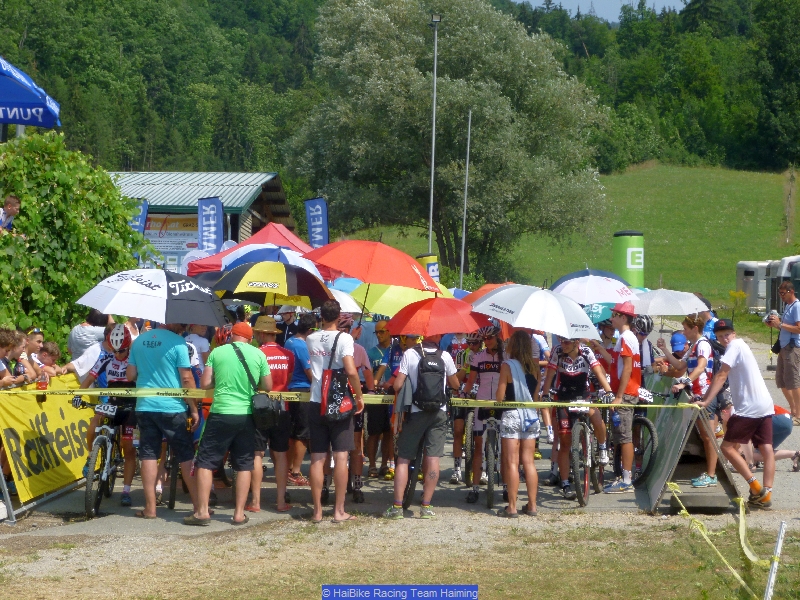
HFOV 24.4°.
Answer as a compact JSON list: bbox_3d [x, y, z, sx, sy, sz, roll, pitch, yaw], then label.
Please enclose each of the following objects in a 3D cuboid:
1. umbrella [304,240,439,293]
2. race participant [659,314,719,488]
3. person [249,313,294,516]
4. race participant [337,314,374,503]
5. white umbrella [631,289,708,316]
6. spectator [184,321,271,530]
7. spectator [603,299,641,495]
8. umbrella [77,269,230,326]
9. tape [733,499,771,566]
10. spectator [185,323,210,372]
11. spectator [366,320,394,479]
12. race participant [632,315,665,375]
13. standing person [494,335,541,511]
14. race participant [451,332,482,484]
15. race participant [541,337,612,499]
[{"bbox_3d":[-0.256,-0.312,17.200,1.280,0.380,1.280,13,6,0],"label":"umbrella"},{"bbox_3d":[2.840,0.999,18.200,0.650,1.700,0.500,1,-1,-17],"label":"race participant"},{"bbox_3d":[-1.114,0.985,15.900,0.520,1.700,0.420,0,-1,-6],"label":"person"},{"bbox_3d":[-0.447,1.040,17.215,0.550,1.740,0.500,0,2,-3],"label":"race participant"},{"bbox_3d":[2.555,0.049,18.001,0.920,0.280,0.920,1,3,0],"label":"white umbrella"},{"bbox_3d":[-1.388,1.005,15.050,0.650,1.660,0.500,0,-1,-6],"label":"spectator"},{"bbox_3d":[2.113,0.934,17.263,0.400,1.780,0.480,1,2,-3],"label":"spectator"},{"bbox_3d":[-2.072,-0.030,15.800,1.330,0.520,1.330,8,9,0],"label":"umbrella"},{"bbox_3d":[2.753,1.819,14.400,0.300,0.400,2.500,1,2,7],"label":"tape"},{"bbox_3d":[-2.223,1.060,20.300,0.480,1.700,0.420,-1,-1,39],"label":"spectator"},{"bbox_3d":[-0.154,1.030,18.867,0.500,1.630,0.380,1,2,14],"label":"spectator"},{"bbox_3d":[2.489,0.997,18.900,0.560,1.690,0.520,0,-1,6],"label":"race participant"},{"bbox_3d":[1.066,1.111,16.667,0.440,1.660,0.360,0,2,0],"label":"standing person"},{"bbox_3d":[0.722,1.127,19.200,0.550,1.590,0.580,0,-1,6],"label":"race participant"},{"bbox_3d":[1.619,1.069,16.718,0.660,1.540,0.750,1,2,7],"label":"race participant"}]

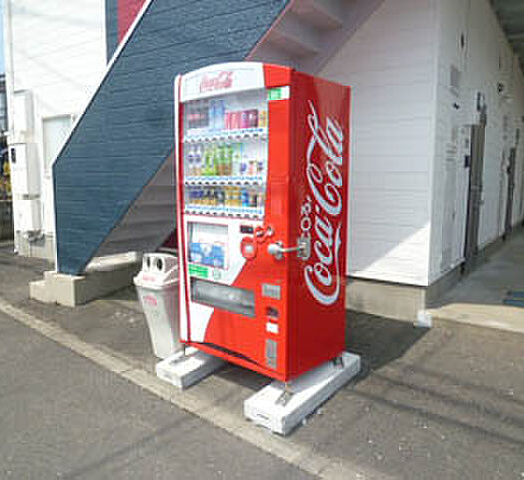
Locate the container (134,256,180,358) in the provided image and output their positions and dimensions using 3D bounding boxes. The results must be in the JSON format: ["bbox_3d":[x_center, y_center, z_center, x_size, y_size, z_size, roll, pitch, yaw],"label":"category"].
[{"bbox_3d":[-0.697,0.494,3.382,0.380,0.800,0.370,6,10,41],"label":"container"}]

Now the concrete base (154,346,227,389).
[{"bbox_3d":[-0.334,0.856,3.339,0.258,0.094,0.991,5,9,34],"label":"concrete base"}]

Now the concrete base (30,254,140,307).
[{"bbox_3d":[-2.086,0.428,5.352,0.760,0.420,1.060,4,8,29],"label":"concrete base"}]

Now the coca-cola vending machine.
[{"bbox_3d":[-0.009,-0.133,2.993,0.969,1.800,0.650,6,10,41],"label":"coca-cola vending machine"}]

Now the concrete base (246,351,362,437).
[{"bbox_3d":[0.299,0.925,2.818,0.265,0.094,0.991,5,9,35],"label":"concrete base"}]

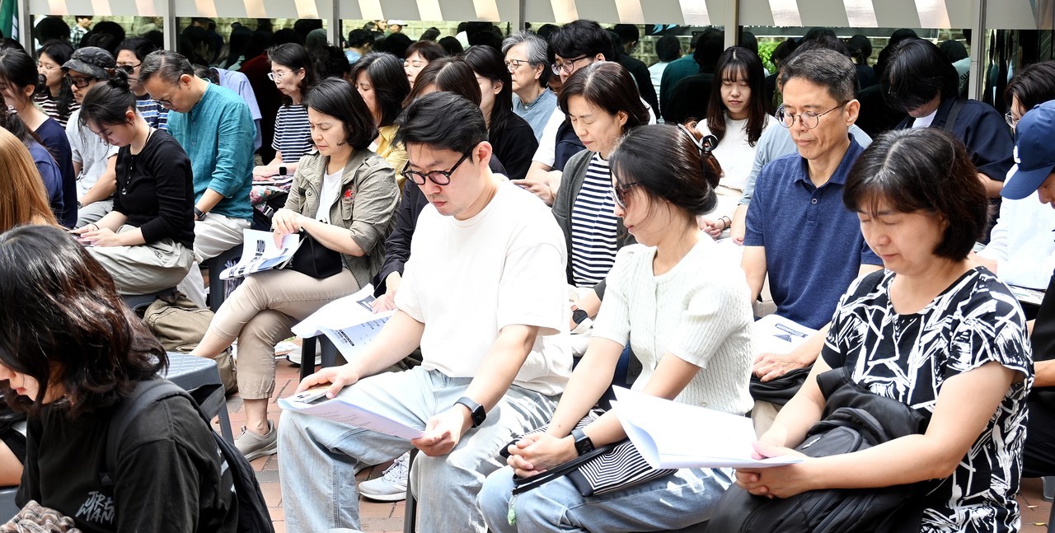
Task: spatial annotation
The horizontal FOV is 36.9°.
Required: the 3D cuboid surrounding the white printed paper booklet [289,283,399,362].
[{"bbox_3d":[-0.518,0.148,4.446,0.300,0.110,0.300,-16,16,-25],"label":"white printed paper booklet"}]

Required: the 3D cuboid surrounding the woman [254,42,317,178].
[{"bbox_3d":[-1.210,-0.372,7.120,0.820,1.240,0.500,-7,12,-39],"label":"woman"}]

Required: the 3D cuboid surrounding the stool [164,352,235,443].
[{"bbox_3d":[-1.056,0.497,4.575,0.330,0.445,0.330,7,12,34],"label":"stool"}]

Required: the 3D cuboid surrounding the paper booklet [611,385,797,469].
[{"bbox_3d":[0.303,0.274,2.660,0.290,0.075,0.215,15,2,-28],"label":"paper booklet"}]

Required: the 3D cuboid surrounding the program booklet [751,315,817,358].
[{"bbox_3d":[0.558,0.165,3.520,0.210,0.030,0.280,15,18,18],"label":"program booklet"}]

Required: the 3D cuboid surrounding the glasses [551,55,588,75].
[{"bbox_3d":[0.177,-0.714,5.484,0.145,0.047,0.142,-25,14,-29],"label":"glasses"}]

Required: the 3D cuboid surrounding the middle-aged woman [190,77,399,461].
[{"bbox_3d":[-0.745,-0.003,5.080,0.860,1.180,0.520,-9,13,-43],"label":"middle-aged woman"}]

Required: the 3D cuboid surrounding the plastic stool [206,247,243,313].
[{"bbox_3d":[-1.264,0.157,6.341,0.360,0.450,0.360,5,11,28],"label":"plastic stool"}]

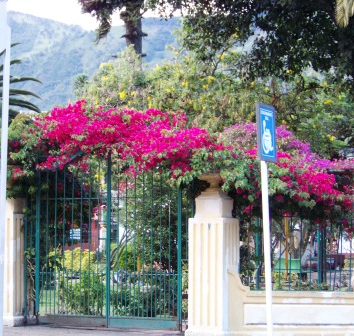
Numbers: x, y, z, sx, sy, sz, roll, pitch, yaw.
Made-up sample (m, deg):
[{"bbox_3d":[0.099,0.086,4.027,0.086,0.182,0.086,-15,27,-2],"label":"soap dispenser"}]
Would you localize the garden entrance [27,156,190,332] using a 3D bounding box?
[{"bbox_3d":[-1.015,1.037,15.968,2.711,2.458,0.100,-1,-3,27],"label":"garden entrance"}]

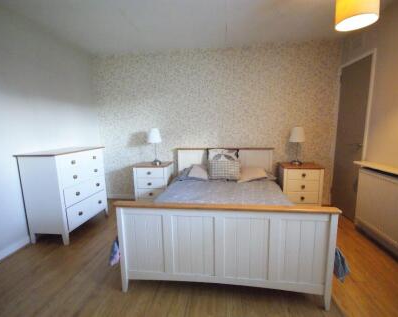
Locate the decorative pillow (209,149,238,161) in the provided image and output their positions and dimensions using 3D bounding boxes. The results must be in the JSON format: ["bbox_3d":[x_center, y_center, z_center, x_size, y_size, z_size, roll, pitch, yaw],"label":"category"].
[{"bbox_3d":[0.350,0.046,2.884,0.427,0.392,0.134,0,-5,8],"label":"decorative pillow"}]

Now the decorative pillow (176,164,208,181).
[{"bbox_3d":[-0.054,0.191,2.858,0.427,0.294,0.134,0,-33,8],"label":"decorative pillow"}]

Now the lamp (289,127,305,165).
[{"bbox_3d":[1.426,-0.173,2.873,0.223,0.552,0.223,0,7,8],"label":"lamp"}]

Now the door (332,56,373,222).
[{"bbox_3d":[2.007,-0.217,2.652,0.062,2.002,0.623,0,7,8],"label":"door"}]

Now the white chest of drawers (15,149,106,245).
[{"bbox_3d":[-1.577,0.402,2.417,0.454,0.957,0.756,0,7,8],"label":"white chest of drawers"}]

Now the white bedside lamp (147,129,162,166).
[{"bbox_3d":[-0.687,-0.182,3.157,0.218,0.561,0.218,0,7,8],"label":"white bedside lamp"}]

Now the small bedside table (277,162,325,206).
[{"bbox_3d":[1.431,0.437,2.879,0.525,0.667,0.436,0,7,8],"label":"small bedside table"}]

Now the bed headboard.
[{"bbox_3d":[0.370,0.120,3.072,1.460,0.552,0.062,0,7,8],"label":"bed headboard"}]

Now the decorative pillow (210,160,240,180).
[{"bbox_3d":[0.353,0.163,2.745,0.418,0.320,0.134,0,-11,8],"label":"decorative pillow"}]

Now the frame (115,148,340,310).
[{"bbox_3d":[0.253,0.418,2.203,1.460,0.917,1.860,0,7,8],"label":"frame"}]

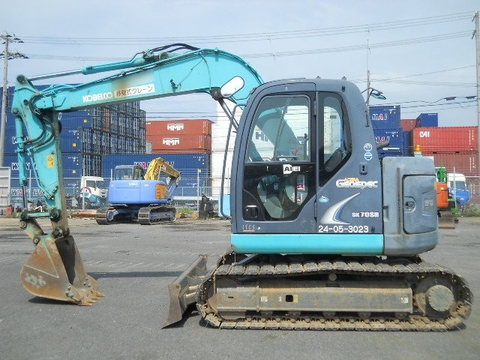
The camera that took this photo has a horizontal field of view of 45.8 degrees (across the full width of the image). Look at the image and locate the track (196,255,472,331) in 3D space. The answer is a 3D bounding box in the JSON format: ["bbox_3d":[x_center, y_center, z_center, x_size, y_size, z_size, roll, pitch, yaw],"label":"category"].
[{"bbox_3d":[0.980,1.220,6.050,2.830,0.640,0.460,0,0,3],"label":"track"}]

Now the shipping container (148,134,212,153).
[{"bbox_3d":[-12.129,-6.828,103.749,12.190,2.590,2.440,0,0,10],"label":"shipping container"}]

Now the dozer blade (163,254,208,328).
[{"bbox_3d":[-0.630,1.330,7.050,0.240,0.460,2.300,0,0,3],"label":"dozer blade"}]

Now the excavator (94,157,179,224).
[{"bbox_3d":[-4.250,0.420,24.800,2.400,2.900,4.200,0,0,18],"label":"excavator"}]

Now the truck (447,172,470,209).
[{"bbox_3d":[15.100,0.950,43.600,5.000,2.750,2.300,0,0,15],"label":"truck"}]

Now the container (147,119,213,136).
[{"bbox_3d":[-11.478,-9.506,104.249,12.190,2.590,2.440,0,0,10],"label":"container"}]

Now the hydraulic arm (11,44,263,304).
[{"bbox_3d":[-1.030,-0.090,7.230,3.700,3.260,0.750,0,0,3],"label":"hydraulic arm"}]

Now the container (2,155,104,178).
[{"bbox_3d":[-22.935,-1.531,64.248,12.190,2.900,2.440,0,0,10],"label":"container"}]

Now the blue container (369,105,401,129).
[{"bbox_3d":[14.967,-6.848,64.360,6.060,2.590,2.440,0,0,13],"label":"blue container"}]

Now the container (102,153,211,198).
[{"bbox_3d":[-9.346,-0.260,64.439,12.190,5.200,2.440,0,0,10],"label":"container"}]

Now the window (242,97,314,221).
[{"bbox_3d":[0.404,-0.236,5.980,0.760,1.340,0.080,0,0,4],"label":"window"}]

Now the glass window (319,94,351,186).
[{"bbox_3d":[0.994,-0.413,5.940,0.350,0.980,0.060,0,0,4],"label":"glass window"}]

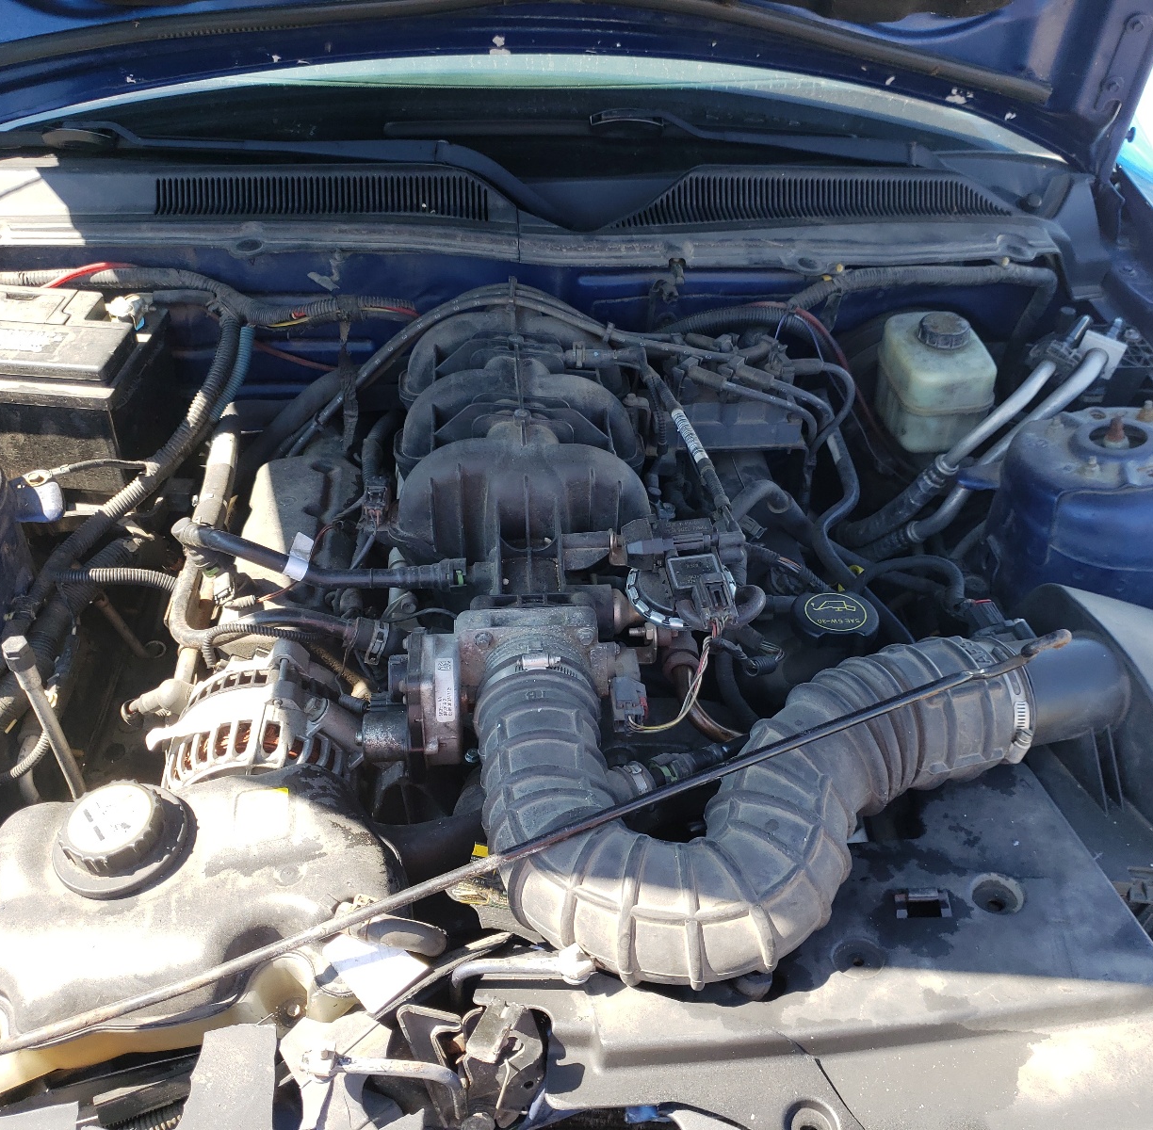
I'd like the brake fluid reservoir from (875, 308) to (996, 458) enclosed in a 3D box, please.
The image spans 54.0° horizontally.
[{"bbox_3d":[0.376,-0.202,1.200,0.090,0.104,0.122,-6,41,-1],"label":"brake fluid reservoir"}]

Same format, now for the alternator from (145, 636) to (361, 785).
[{"bbox_3d":[-0.240,0.165,0.891,0.158,0.150,0.165,-2,41,-5],"label":"alternator"}]

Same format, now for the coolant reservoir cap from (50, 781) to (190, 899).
[{"bbox_3d":[-0.311,0.181,0.769,0.087,0.032,0.087,-2,41,-5],"label":"coolant reservoir cap"}]

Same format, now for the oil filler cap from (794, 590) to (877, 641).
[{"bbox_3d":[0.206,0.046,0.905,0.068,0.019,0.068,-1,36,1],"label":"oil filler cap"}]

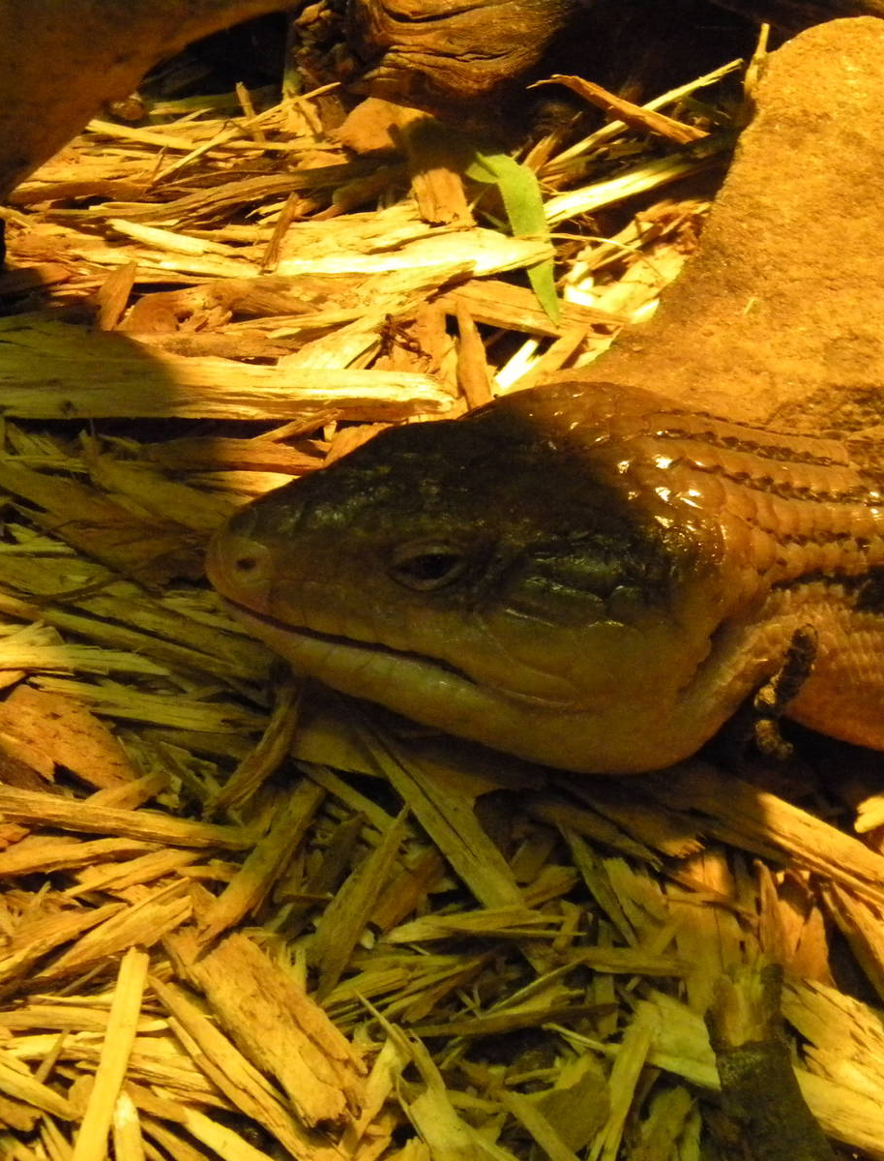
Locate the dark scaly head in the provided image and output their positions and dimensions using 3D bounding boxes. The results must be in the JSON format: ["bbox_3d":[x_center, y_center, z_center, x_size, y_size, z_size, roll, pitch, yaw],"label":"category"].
[{"bbox_3d":[0.002,0.000,0.300,0.069,0.044,0.056,-4,39,-14],"label":"dark scaly head"}]

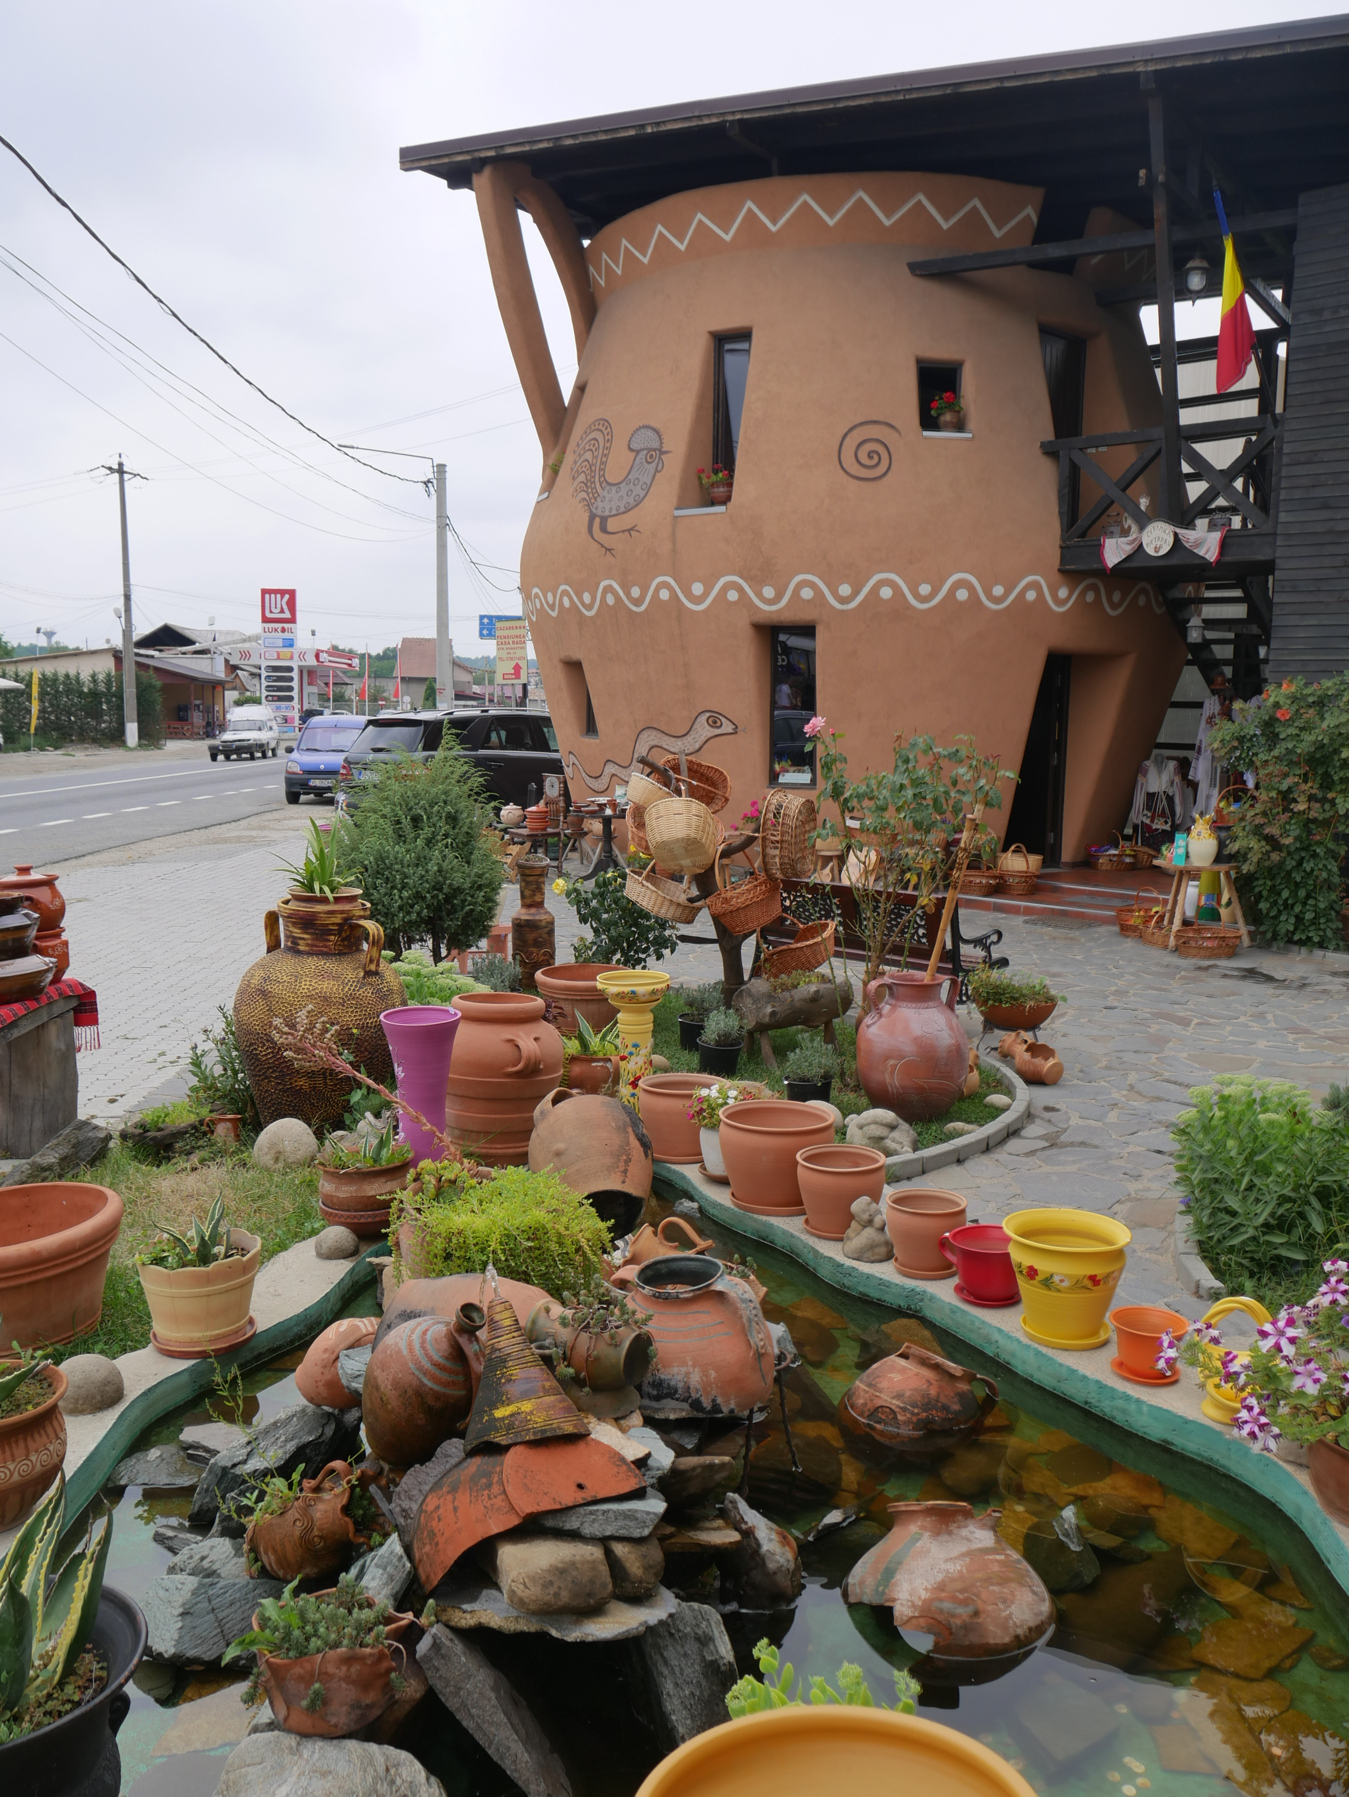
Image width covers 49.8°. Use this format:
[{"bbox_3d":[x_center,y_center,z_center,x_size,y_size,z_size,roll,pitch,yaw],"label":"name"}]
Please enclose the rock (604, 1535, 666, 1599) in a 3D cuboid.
[{"bbox_3d":[-0.071,1.251,2.720,0.120,0.125,0.140,-2,8,-17],"label":"rock"}]

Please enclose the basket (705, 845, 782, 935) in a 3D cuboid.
[{"bbox_3d":[0.352,-0.048,7.600,0.430,0.460,0.310,-8,9,42],"label":"basket"}]

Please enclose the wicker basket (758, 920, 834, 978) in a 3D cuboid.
[{"bbox_3d":[0.603,0.257,7.100,0.400,0.200,0.280,-26,18,-8],"label":"wicker basket"}]

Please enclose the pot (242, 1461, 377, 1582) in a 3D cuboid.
[{"bbox_3d":[-0.687,1.184,2.758,0.215,0.180,0.165,-29,6,6],"label":"pot"}]

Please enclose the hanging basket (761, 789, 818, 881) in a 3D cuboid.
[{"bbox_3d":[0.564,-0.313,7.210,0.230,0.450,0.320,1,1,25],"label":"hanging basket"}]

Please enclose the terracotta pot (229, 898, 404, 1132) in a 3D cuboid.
[{"bbox_3d":[-1.393,0.455,5.704,0.640,0.836,0.640,0,7,0],"label":"terracotta pot"}]

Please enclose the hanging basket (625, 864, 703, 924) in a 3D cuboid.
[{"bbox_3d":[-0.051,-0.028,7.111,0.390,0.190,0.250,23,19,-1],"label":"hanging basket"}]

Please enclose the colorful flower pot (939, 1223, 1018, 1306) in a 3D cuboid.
[{"bbox_3d":[0.886,1.050,4.149,0.250,0.172,0.225,1,7,0],"label":"colorful flower pot"}]

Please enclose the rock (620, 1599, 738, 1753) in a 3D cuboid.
[{"bbox_3d":[0.005,1.423,2.640,0.200,0.300,0.140,-3,8,-19],"label":"rock"}]

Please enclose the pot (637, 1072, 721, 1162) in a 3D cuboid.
[{"bbox_3d":[0.034,0.825,5.494,0.335,0.280,0.335,1,7,0],"label":"pot"}]

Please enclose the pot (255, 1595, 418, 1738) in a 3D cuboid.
[{"bbox_3d":[-0.554,1.247,2.362,0.250,0.165,0.200,-2,7,0],"label":"pot"}]

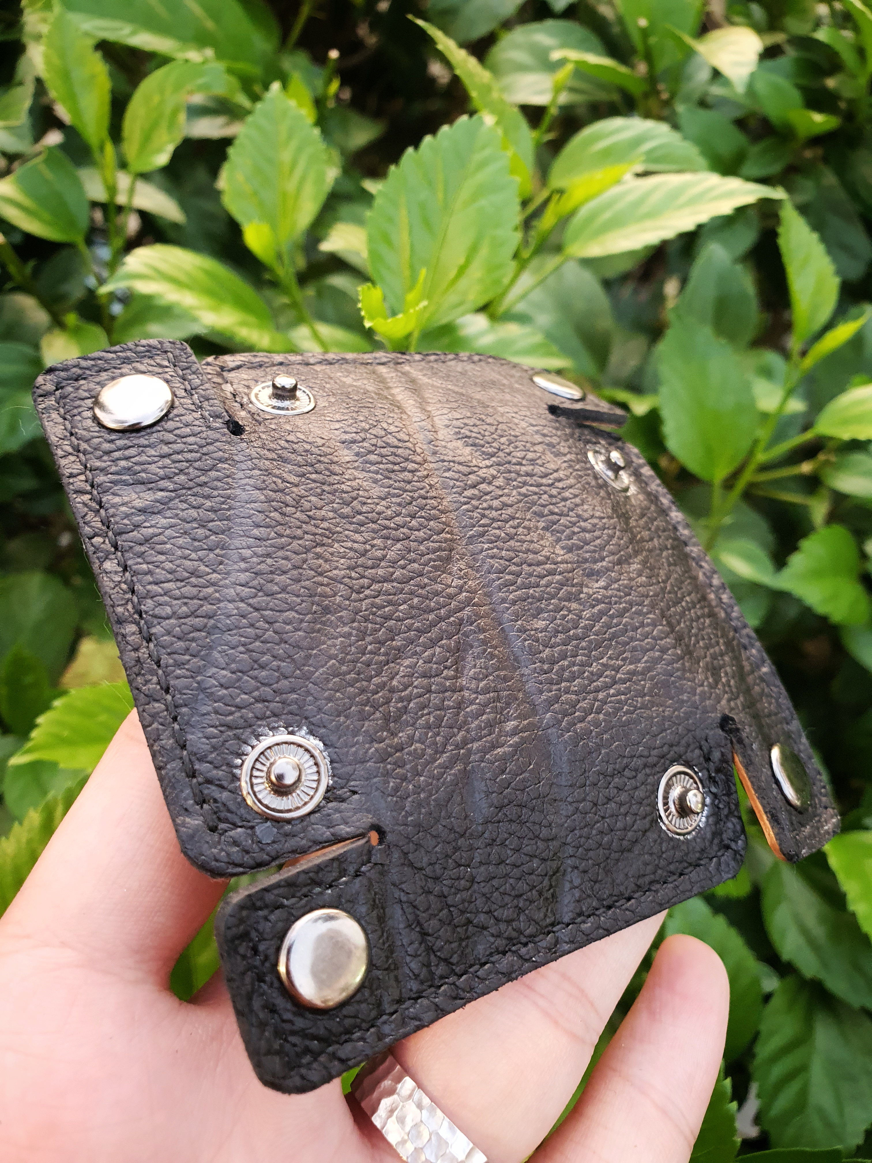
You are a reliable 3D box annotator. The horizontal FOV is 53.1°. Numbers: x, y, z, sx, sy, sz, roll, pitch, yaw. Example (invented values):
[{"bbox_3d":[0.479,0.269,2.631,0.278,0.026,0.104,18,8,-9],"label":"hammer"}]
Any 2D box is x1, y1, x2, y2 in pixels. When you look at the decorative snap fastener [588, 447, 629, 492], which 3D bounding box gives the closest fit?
[{"bbox_3d":[0.039,-0.026,0.191,0.012,0.004,0.012,48,40,3],"label":"decorative snap fastener"}]

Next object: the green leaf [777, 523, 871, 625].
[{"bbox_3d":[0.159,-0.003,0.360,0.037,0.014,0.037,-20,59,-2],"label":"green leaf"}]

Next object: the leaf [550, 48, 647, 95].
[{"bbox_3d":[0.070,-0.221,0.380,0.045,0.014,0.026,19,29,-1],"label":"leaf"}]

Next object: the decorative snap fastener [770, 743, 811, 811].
[{"bbox_3d":[0.066,0.035,0.160,0.003,0.013,0.013,-31,-19,36],"label":"decorative snap fastener"}]

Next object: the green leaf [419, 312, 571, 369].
[{"bbox_3d":[0.020,-0.082,0.300,0.055,0.012,0.030,15,41,9],"label":"green leaf"}]

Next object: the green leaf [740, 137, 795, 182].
[{"bbox_3d":[0.174,-0.223,0.460,0.036,0.008,0.023,-27,44,-21],"label":"green leaf"}]

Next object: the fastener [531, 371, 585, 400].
[{"bbox_3d":[0.028,-0.045,0.198,0.013,0.003,0.013,15,30,-9],"label":"fastener"}]

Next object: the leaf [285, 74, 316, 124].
[{"bbox_3d":[-0.047,-0.165,0.300,0.013,0.024,0.006,-3,-12,-13],"label":"leaf"}]

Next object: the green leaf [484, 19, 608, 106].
[{"bbox_3d":[0.052,-0.237,0.400,0.062,0.012,0.044,5,56,0],"label":"green leaf"}]

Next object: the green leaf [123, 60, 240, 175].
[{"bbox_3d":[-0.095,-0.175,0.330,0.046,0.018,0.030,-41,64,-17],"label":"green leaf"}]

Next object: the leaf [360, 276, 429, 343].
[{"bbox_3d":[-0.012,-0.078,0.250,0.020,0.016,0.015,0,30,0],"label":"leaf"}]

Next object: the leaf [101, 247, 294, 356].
[{"bbox_3d":[-0.079,-0.094,0.290,0.066,0.016,0.034,7,43,-5],"label":"leaf"}]

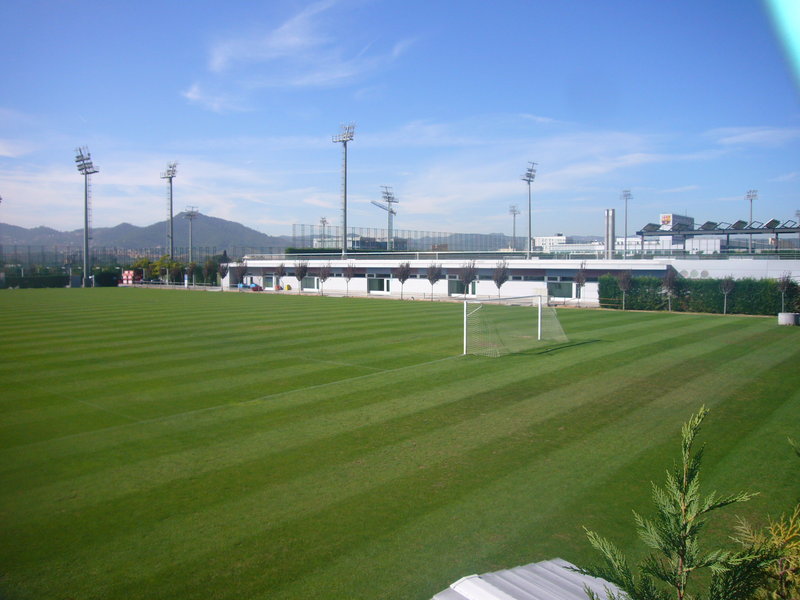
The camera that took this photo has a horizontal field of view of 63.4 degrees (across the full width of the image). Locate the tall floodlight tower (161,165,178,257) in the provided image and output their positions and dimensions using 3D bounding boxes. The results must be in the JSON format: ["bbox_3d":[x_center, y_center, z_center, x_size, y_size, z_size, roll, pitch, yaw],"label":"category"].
[{"bbox_3d":[-58.340,-22.260,163.790,4.000,25.300,2.200,3,5,40],"label":"tall floodlight tower"}]

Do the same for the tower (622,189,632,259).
[{"bbox_3d":[78.680,-26.190,224.790,4.000,25.200,2.200,3,5,40],"label":"tower"}]

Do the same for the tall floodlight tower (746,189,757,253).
[{"bbox_3d":[122.100,-26.190,224.790,4.000,25.200,2.200,3,5,40],"label":"tall floodlight tower"}]

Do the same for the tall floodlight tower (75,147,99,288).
[{"bbox_3d":[-56.100,-14.570,115.790,4.000,25.300,2.200,3,5,40],"label":"tall floodlight tower"}]

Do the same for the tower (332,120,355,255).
[{"bbox_3d":[-10.370,-19.870,119.800,4.000,25.400,2.200,3,5,40],"label":"tower"}]

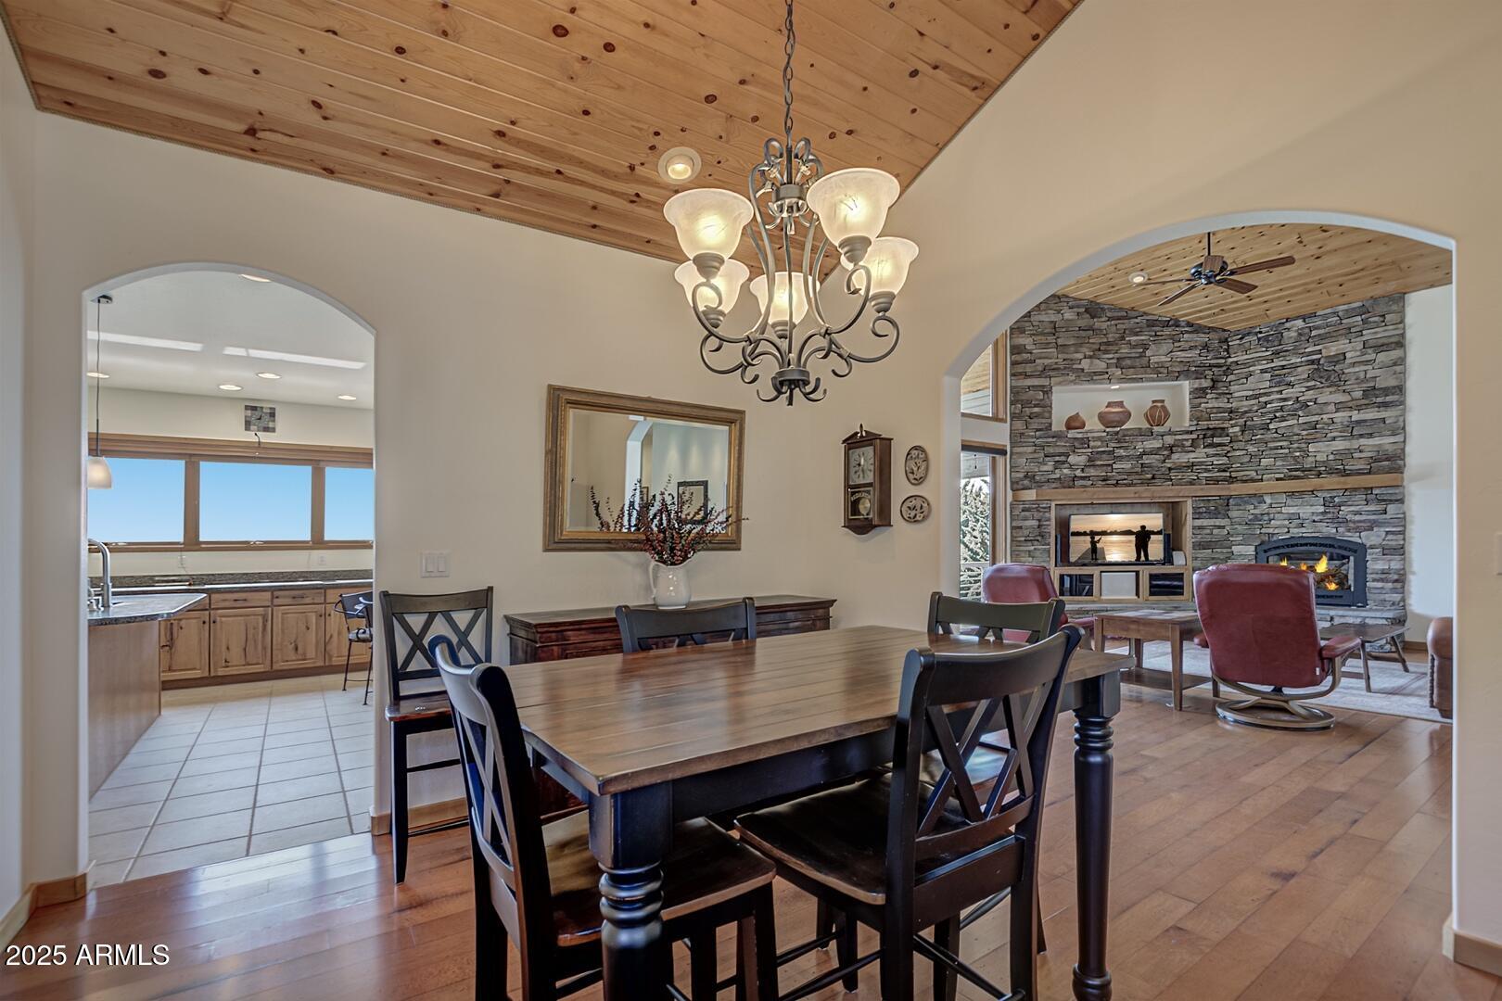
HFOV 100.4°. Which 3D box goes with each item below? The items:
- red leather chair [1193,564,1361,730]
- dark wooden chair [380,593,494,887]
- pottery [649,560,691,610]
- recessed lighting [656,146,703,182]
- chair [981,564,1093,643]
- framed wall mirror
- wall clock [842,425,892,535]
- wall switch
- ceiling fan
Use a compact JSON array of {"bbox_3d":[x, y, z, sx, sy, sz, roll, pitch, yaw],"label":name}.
[{"bbox_3d":[3.751,1.015,4.470,0.790,1.040,0.830,1,-1,-38],"label":"red leather chair"},{"bbox_3d":[-1.292,0.920,2.650,0.470,1.060,0.475,1,-1,-34],"label":"dark wooden chair"},{"bbox_3d":[-0.427,0.440,3.300,0.225,0.262,0.190,0,-1,-22],"label":"pottery"},{"bbox_3d":[-0.332,-1.569,2.930,0.195,0.040,0.195,-10,-17,-3],"label":"recessed lighting"},{"bbox_3d":[2.462,1.073,5.200,0.790,1.040,0.830,1,-1,-38],"label":"chair"},{"bbox_3d":[-0.517,-0.135,3.345,1.125,0.800,0.055,1,3,-34],"label":"framed wall mirror"},{"bbox_3d":[0.660,-0.116,3.545,0.125,0.615,0.295,1,-1,-34],"label":"wall clock"},{"bbox_3d":[-1.425,0.292,2.830,0.119,0.115,0.012,1,-1,-34],"label":"wall switch"},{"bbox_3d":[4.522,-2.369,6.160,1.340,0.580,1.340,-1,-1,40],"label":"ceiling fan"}]

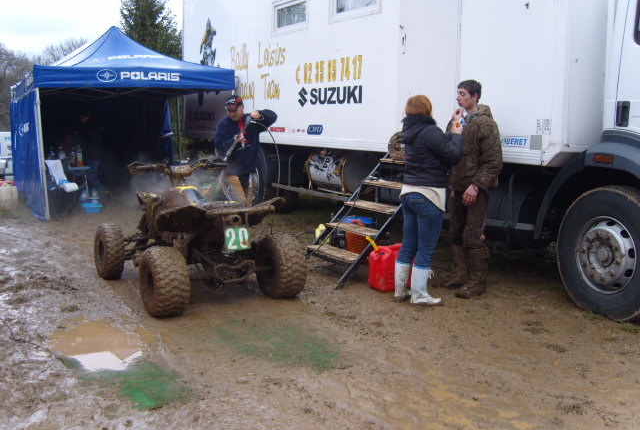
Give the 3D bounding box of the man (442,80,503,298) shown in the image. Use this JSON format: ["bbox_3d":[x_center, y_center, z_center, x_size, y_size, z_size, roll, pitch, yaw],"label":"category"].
[{"bbox_3d":[1.266,-0.232,5.410,0.430,1.770,0.490,-5,10,-26],"label":"man"}]

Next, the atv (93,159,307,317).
[{"bbox_3d":[-1.092,0.085,5.625,1.230,1.090,1.830,-6,11,-31],"label":"atv"}]

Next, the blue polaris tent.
[{"bbox_3d":[-3.470,-1.720,11.200,3.050,3.000,3.100,-6,11,-30],"label":"blue polaris tent"}]

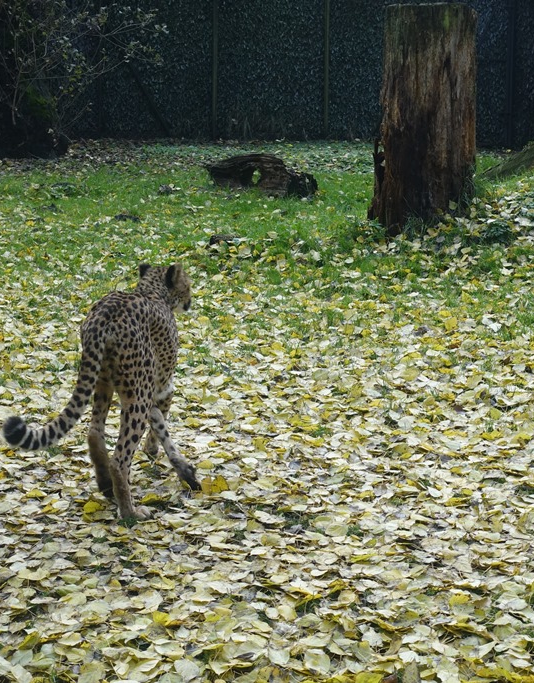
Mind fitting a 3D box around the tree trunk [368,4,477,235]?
[{"bbox_3d":[1.206,-1.749,15.445,0.840,1.700,0.800,1,10,4],"label":"tree trunk"}]

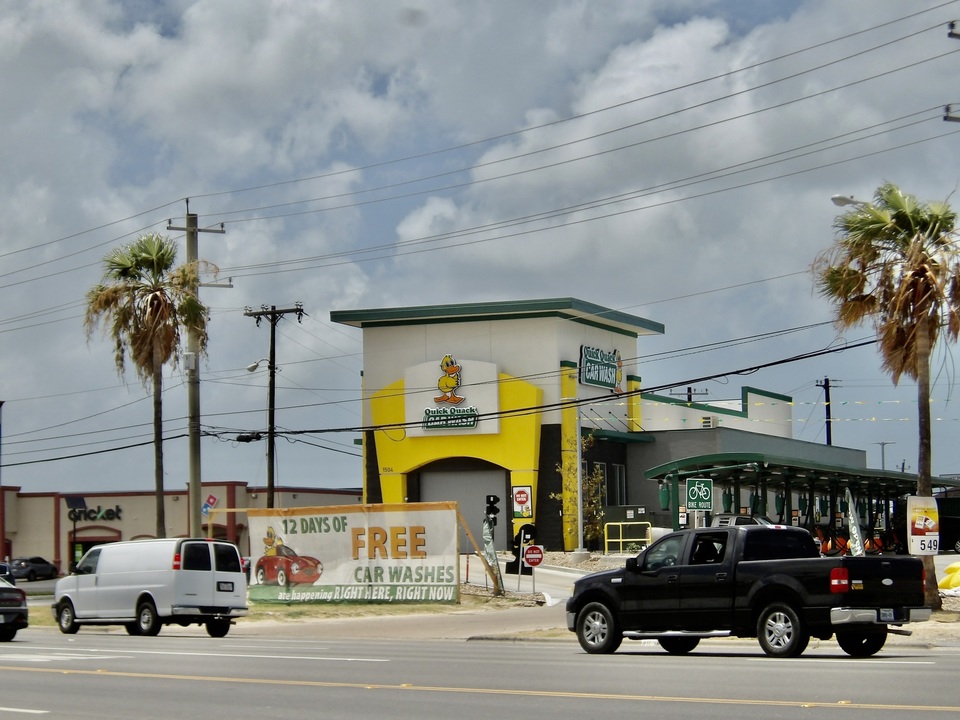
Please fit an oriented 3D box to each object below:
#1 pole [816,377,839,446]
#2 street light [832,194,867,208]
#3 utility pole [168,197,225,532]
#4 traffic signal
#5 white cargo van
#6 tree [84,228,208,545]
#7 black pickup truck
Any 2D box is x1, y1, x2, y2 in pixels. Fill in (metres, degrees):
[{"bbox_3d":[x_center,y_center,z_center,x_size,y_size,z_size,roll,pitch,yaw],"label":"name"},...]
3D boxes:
[{"bbox_3d":[20.717,6.401,141.444,0.800,10.800,1.300,-5,-7,30],"label":"pole"},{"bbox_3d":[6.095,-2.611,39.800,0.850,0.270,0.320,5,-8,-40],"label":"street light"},{"bbox_3d":[-7.193,1.251,61.000,1.750,10.600,0.400,4,-7,-32],"label":"utility pole"},{"bbox_3d":[0.389,4.653,75.000,0.360,0.930,0.380,-5,-8,40],"label":"traffic signal"},{"bbox_3d":[-7.574,5.195,54.861,2.000,2.120,5.750,5,-8,-39],"label":"white cargo van"},{"bbox_3d":[-8.337,1.655,60.500,3.100,9.600,3.100,1,-6,-8],"label":"tree"},{"bbox_3d":[3.724,3.388,35.371,2.000,1.900,5.680,6,-8,-42],"label":"black pickup truck"}]

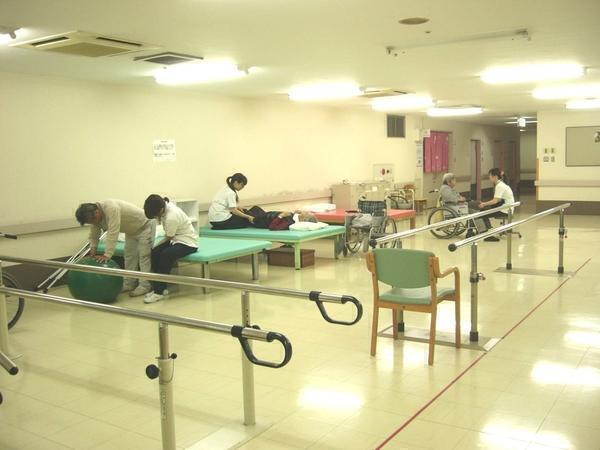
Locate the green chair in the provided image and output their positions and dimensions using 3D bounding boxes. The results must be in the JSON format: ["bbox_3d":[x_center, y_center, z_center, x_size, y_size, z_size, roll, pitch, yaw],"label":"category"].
[{"bbox_3d":[0.830,0.539,4.431,0.545,0.790,0.530,2,7,34],"label":"green chair"}]

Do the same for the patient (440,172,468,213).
[{"bbox_3d":[2.892,-0.412,10.816,0.740,1.080,0.480,1,7,30],"label":"patient"}]

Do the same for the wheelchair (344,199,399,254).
[{"bbox_3d":[0.987,0.029,9.105,0.640,0.870,0.950,2,7,34],"label":"wheelchair"}]

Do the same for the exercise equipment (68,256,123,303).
[{"bbox_3d":[-2.140,0.578,6.371,0.590,0.530,0.590,2,7,34],"label":"exercise equipment"}]

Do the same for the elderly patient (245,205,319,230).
[{"bbox_3d":[-0.378,-0.117,9.113,1.420,0.350,0.500,2,7,34],"label":"elderly patient"}]

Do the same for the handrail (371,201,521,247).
[{"bbox_3d":[1.717,-0.077,6.240,0.050,0.050,4.220,2,7,34],"label":"handrail"}]

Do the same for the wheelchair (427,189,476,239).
[{"bbox_3d":[2.812,-0.210,10.886,0.940,0.880,0.610,1,7,30],"label":"wheelchair"}]

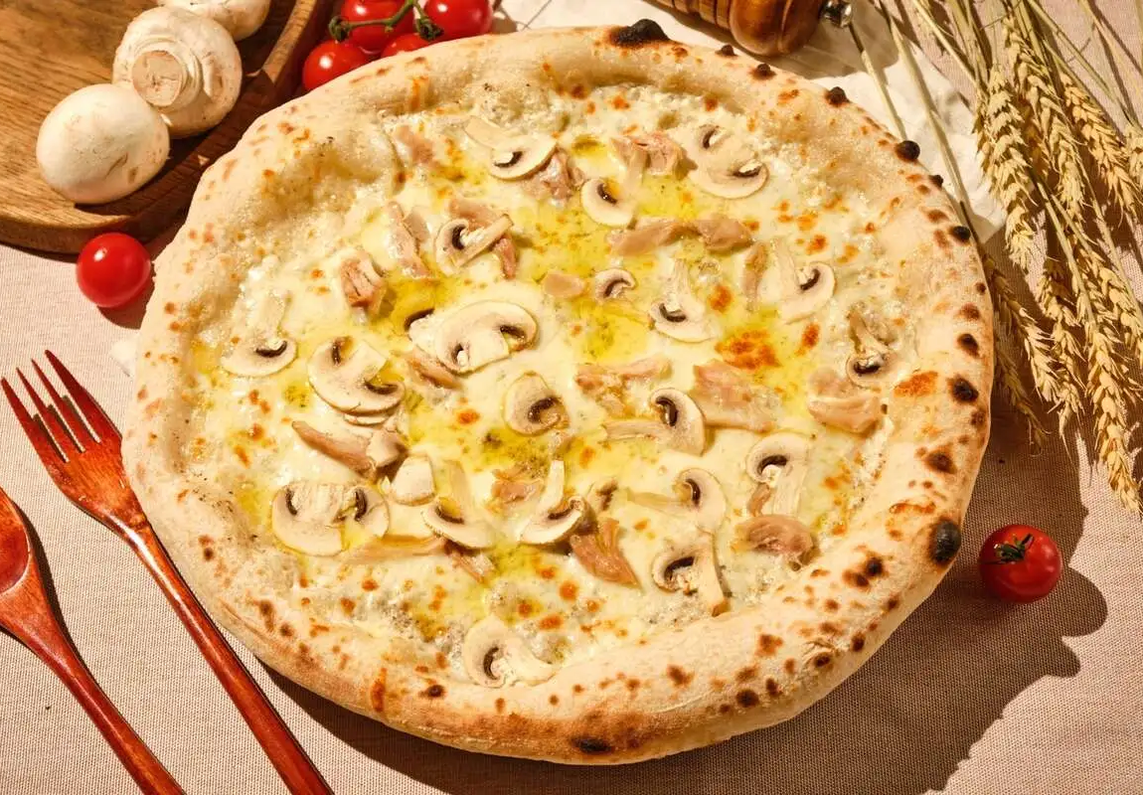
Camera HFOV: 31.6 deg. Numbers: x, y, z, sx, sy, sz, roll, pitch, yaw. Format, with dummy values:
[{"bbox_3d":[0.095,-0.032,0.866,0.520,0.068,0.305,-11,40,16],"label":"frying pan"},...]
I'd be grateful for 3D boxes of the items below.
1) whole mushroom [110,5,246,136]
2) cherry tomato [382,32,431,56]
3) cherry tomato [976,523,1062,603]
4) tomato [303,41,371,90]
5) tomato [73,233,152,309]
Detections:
[{"bbox_3d":[-0.155,-0.128,0.795,0.051,0.042,0.051,0,105,17],"label":"whole mushroom"},{"bbox_3d":[-0.065,-0.135,0.824,0.028,0.027,0.028,0,62,2],"label":"cherry tomato"},{"bbox_3d":[0.158,0.059,0.712,0.029,0.026,0.029,0,62,2],"label":"cherry tomato"},{"bbox_3d":[-0.095,-0.132,0.824,0.028,0.027,0.028,0,62,2],"label":"tomato"},{"bbox_3d":[-0.177,-0.049,0.782,0.029,0.028,0.029,0,62,2],"label":"tomato"}]

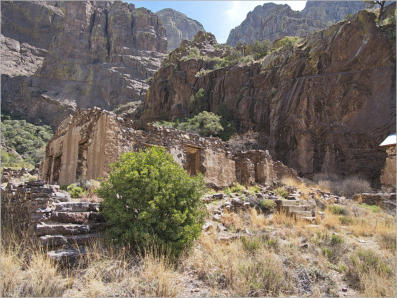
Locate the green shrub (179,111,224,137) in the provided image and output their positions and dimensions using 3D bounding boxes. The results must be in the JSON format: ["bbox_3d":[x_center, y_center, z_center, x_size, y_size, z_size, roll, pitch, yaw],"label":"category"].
[{"bbox_3d":[0.251,-1.963,23.000,3.800,2.700,3.400,0,-4,0],"label":"green shrub"}]

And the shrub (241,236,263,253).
[{"bbox_3d":[1.040,1.873,5.400,0.420,0.320,0.380,0,-4,0],"label":"shrub"}]

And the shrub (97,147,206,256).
[{"bbox_3d":[-0.922,1.030,5.400,2.100,2.100,1.950,0,-4,0],"label":"shrub"}]

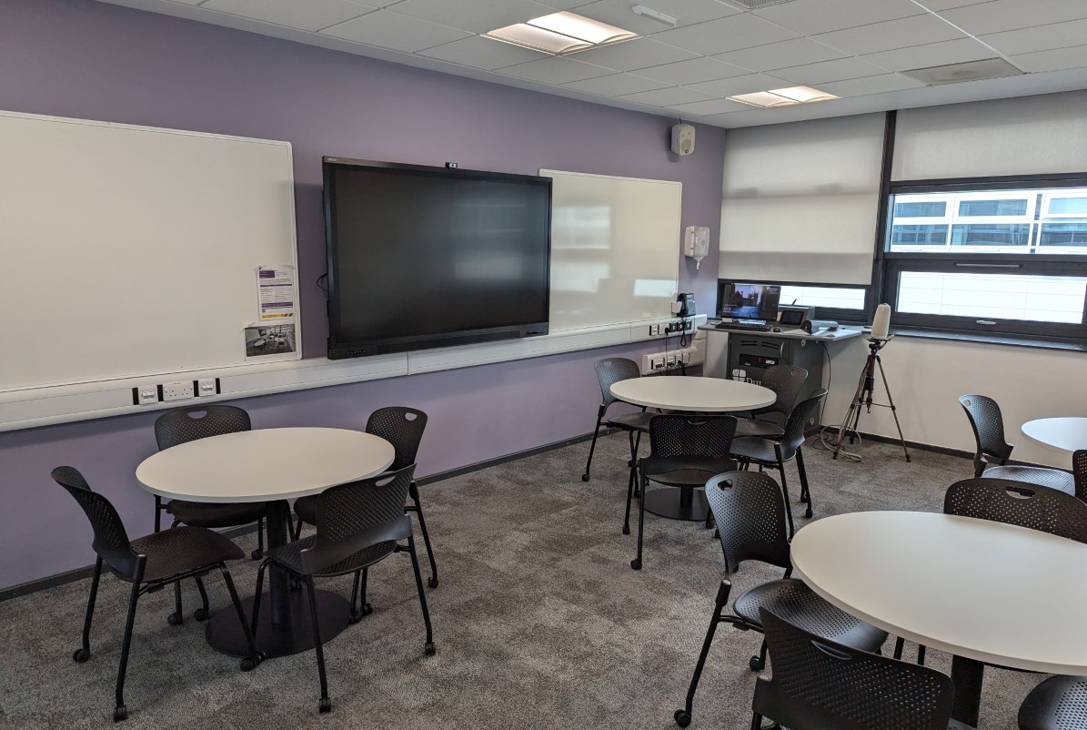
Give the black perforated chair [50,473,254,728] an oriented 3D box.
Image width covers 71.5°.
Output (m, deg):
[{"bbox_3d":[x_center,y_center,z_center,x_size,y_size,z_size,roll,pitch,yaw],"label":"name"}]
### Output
[{"bbox_3d":[-1.487,0.762,2.859,0.550,0.836,0.570,10,13,44],"label":"black perforated chair"}]

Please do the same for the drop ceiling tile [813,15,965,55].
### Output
[{"bbox_3d":[1.798,-1.712,3.925,0.600,0.025,0.592,10,13,44],"label":"drop ceiling tile"}]

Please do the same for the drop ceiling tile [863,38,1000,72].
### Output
[{"bbox_3d":[2.203,-1.768,4.318,0.600,0.020,0.600,10,13,44],"label":"drop ceiling tile"}]

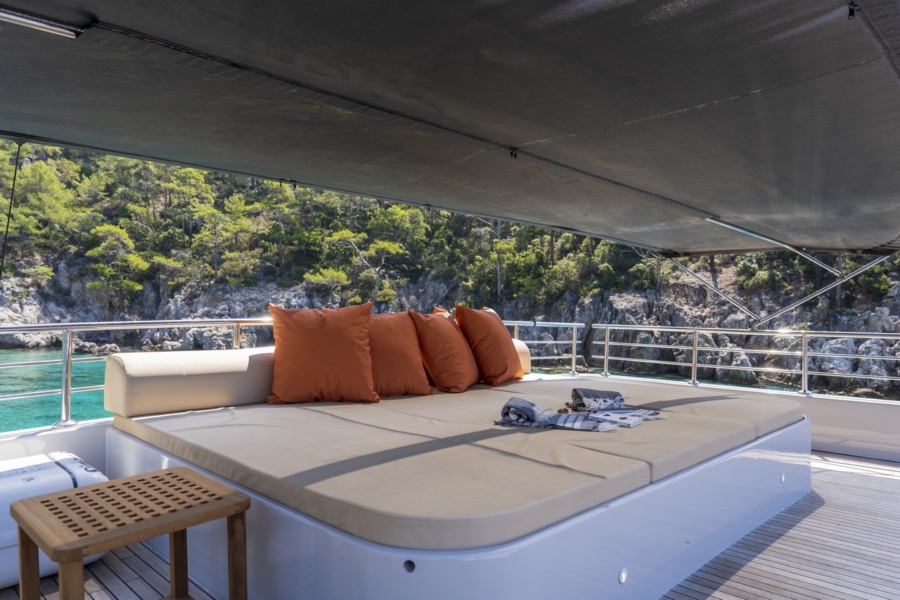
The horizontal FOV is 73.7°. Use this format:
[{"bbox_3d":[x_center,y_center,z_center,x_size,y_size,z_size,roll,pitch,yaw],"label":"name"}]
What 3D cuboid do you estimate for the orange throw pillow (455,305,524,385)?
[{"bbox_3d":[0.276,0.299,4.090,0.200,0.550,0.550,-30,-12,22],"label":"orange throw pillow"}]

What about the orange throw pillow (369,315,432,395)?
[{"bbox_3d":[-0.412,0.303,3.480,0.550,0.550,0.200,0,-29,-33],"label":"orange throw pillow"}]

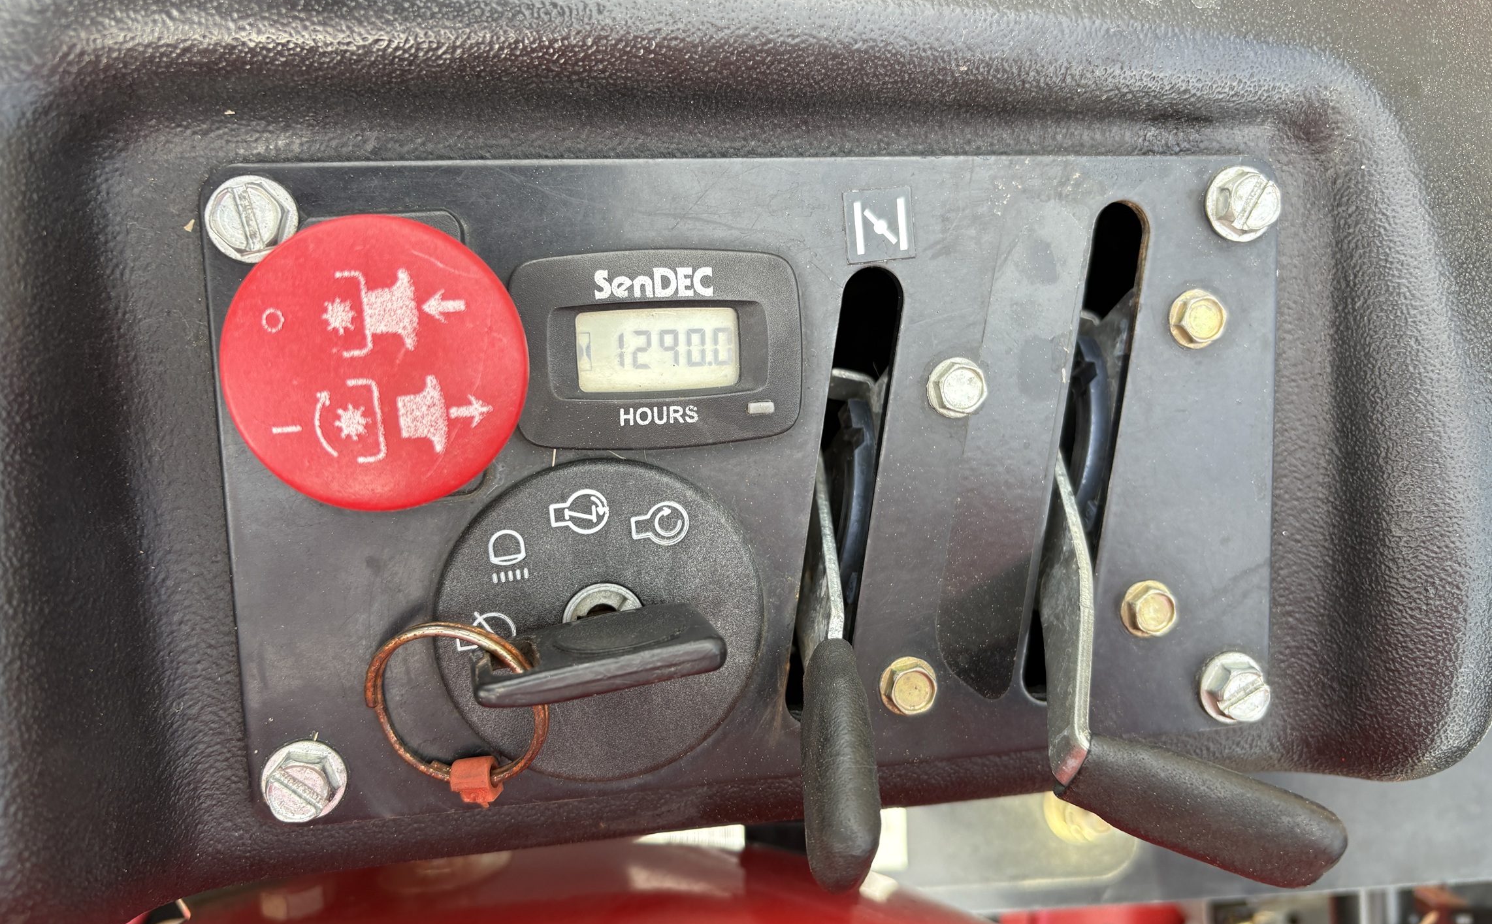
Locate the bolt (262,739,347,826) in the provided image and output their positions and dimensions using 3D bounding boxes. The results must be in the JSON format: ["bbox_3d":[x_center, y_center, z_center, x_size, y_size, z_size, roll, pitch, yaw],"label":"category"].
[{"bbox_3d":[-0.070,0.051,0.176,0.013,0.004,0.013,-3,96,-10],"label":"bolt"}]

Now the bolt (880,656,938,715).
[{"bbox_3d":[0.029,0.039,0.194,0.010,0.003,0.010,-3,96,-10],"label":"bolt"}]

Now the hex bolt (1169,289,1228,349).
[{"bbox_3d":[0.080,-0.025,0.197,0.010,0.003,0.010,-3,96,-10],"label":"hex bolt"}]

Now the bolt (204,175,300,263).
[{"bbox_3d":[-0.074,-0.036,0.166,0.013,0.004,0.013,-3,96,-10],"label":"bolt"}]

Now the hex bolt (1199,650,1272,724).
[{"bbox_3d":[0.091,0.042,0.205,0.013,0.004,0.013,-3,96,-10],"label":"hex bolt"}]

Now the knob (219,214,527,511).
[{"bbox_3d":[-0.053,-0.015,0.163,0.041,0.018,0.041,-3,96,-10],"label":"knob"}]

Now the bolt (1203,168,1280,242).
[{"bbox_3d":[0.088,-0.045,0.195,0.013,0.004,0.013,-3,96,-10],"label":"bolt"}]

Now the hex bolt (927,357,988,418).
[{"bbox_3d":[0.036,-0.012,0.190,0.010,0.003,0.010,-3,96,-10],"label":"hex bolt"}]

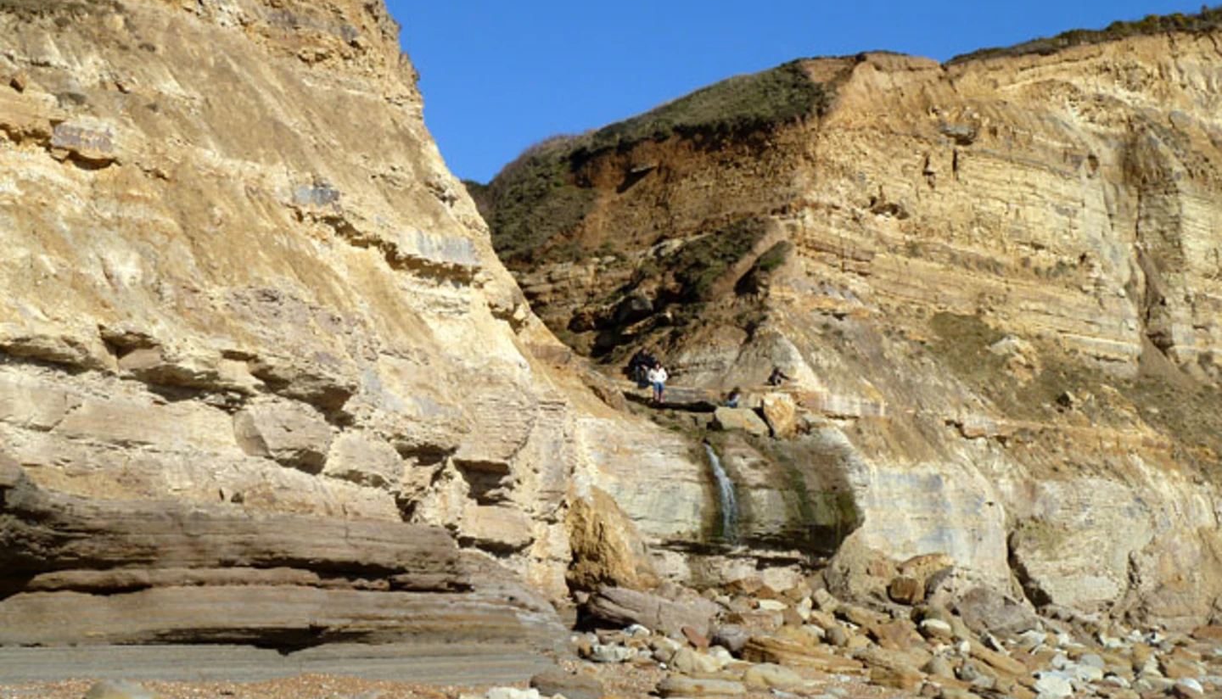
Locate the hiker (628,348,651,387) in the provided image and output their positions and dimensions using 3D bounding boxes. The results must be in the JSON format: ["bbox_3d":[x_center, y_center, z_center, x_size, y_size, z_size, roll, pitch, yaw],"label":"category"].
[{"bbox_3d":[0.853,0.536,60.000,0.660,1.130,0.750,2,-6,-14],"label":"hiker"}]

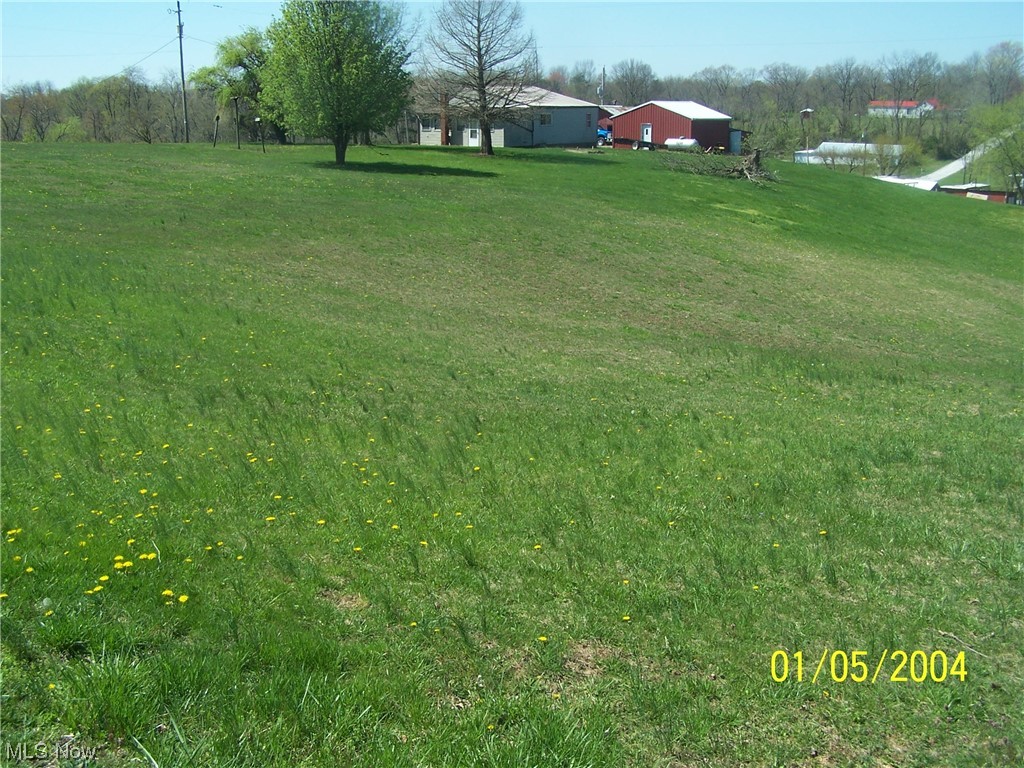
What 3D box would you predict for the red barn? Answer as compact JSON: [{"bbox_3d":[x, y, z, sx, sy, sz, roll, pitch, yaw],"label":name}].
[{"bbox_3d":[13.813,-22.277,96.925,7.709,4.037,7.945,9,16,33],"label":"red barn"}]

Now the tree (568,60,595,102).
[{"bbox_3d":[11.040,-43.826,174.595,4.621,12.353,4.621,0,13,0],"label":"tree"}]

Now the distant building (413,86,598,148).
[{"bbox_3d":[-0.151,-21.683,90.914,8.966,4.599,11.964,11,17,39],"label":"distant building"}]

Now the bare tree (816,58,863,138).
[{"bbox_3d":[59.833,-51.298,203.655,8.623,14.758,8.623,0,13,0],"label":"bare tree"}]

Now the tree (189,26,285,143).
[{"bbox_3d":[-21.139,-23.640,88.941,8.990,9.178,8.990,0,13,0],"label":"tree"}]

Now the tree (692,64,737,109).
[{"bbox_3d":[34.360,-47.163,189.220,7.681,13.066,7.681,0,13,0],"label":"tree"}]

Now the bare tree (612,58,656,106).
[{"bbox_3d":[20.166,-46.413,184.259,7.639,13.352,7.639,0,13,0],"label":"bare tree"}]

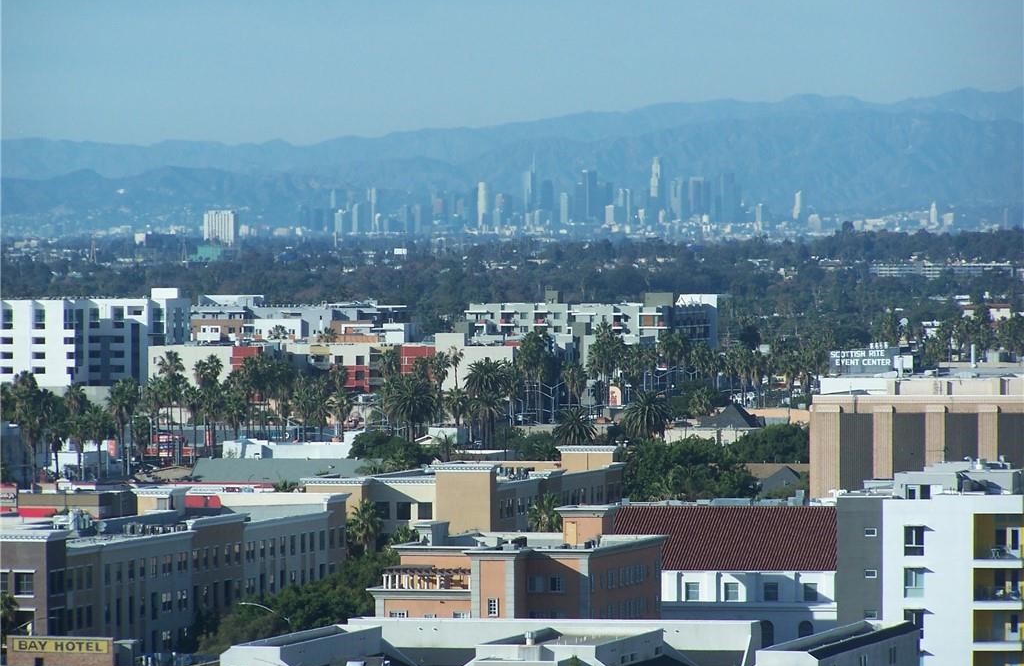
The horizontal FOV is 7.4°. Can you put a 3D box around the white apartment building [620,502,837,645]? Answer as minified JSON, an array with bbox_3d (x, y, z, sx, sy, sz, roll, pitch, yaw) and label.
[{"bbox_3d":[20.870,21.950,697.210,24.000,14.200,20.000,0,1,12],"label":"white apartment building"}]

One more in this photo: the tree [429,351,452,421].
[{"bbox_3d":[-13.170,11.080,1459.900,4.420,15.340,4.420,0,1,0],"label":"tree"}]

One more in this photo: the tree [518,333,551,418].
[{"bbox_3d":[4.080,8.960,1502.970,6.450,18.480,6.450,0,1,0],"label":"tree"}]

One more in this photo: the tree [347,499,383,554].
[{"bbox_3d":[-13.950,22.637,749.722,3.405,13.789,3.405,0,1,12],"label":"tree"}]

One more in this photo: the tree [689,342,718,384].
[{"bbox_3d":[39.880,8.980,1659.500,5.860,14.410,5.860,0,1,0],"label":"tree"}]

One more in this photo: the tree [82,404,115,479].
[{"bbox_3d":[-62.240,16.350,1193.270,4.820,11.500,4.820,0,1,0],"label":"tree"}]

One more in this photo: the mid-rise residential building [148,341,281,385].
[{"bbox_3d":[-58.600,10.020,1556.360,24.500,15.420,25.000,0,1,12],"label":"mid-rise residential building"}]

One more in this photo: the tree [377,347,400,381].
[{"bbox_3d":[-21.810,11.040,1400.110,4.240,16.960,4.240,0,1,0],"label":"tree"}]

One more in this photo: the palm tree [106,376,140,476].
[{"bbox_3d":[-59.120,14.350,1206.470,5.180,15.180,5.180,0,1,0],"label":"palm tree"}]

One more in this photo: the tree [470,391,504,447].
[{"bbox_3d":[-3.890,15.360,1260.080,5.400,12.120,5.400,0,1,0],"label":"tree"}]

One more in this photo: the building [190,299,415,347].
[{"bbox_3d":[-47.290,3.800,1764.360,41.000,22.700,40.000,0,1,12],"label":"building"}]

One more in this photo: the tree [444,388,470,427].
[{"bbox_3d":[-9.830,14.480,1429.890,4.690,9.300,4.690,0,1,0],"label":"tree"}]

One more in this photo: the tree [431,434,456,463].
[{"bbox_3d":[-9.420,18.770,1090.070,3.570,9.900,3.570,0,1,0],"label":"tree"}]

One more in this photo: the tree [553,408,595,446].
[{"bbox_3d":[9.610,16.750,1200.070,6.360,10.950,6.360,0,1,0],"label":"tree"}]

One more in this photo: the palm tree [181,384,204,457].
[{"bbox_3d":[-51.436,15.293,1276.213,3.864,14.331,3.864,0,1,0],"label":"palm tree"}]

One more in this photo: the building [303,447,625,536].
[{"bbox_3d":[-4.560,19.850,822.500,20.000,15.000,64.000,0,1,12],"label":"building"}]

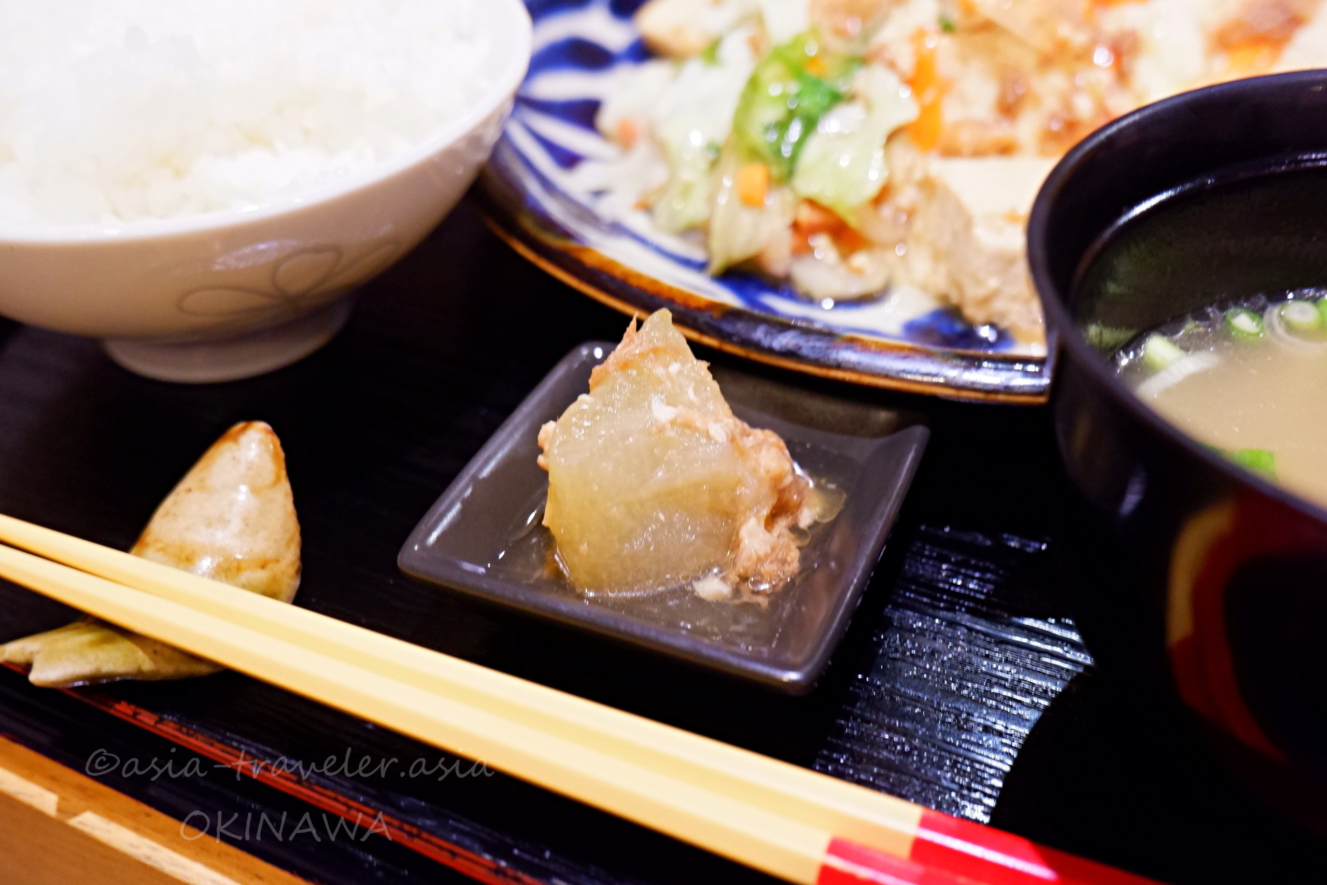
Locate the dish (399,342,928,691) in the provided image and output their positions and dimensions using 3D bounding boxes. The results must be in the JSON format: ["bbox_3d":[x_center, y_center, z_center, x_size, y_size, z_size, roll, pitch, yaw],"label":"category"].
[{"bbox_3d":[0.003,0.013,0.227,0.068,0.013,0.068,14,40,19],"label":"dish"}]

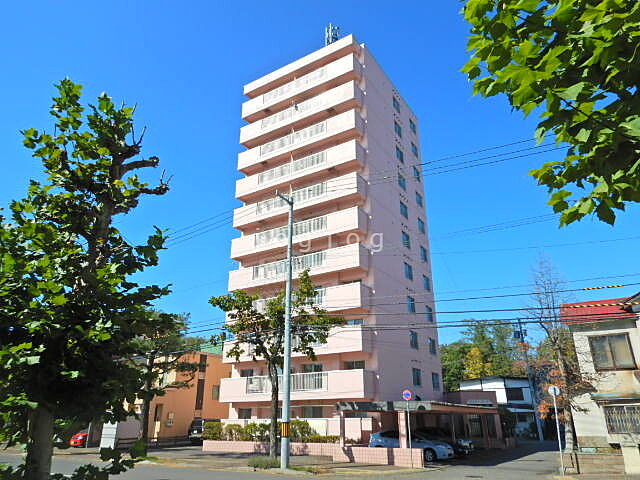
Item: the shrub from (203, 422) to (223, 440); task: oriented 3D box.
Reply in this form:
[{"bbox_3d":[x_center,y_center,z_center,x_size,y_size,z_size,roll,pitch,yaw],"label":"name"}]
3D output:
[{"bbox_3d":[-7.387,13.191,30.476,1.200,1.150,1.000,-13,-25,30],"label":"shrub"}]

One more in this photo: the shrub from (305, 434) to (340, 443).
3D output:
[{"bbox_3d":[0.189,11.710,25.990,2.180,0.530,0.800,-9,-23,23],"label":"shrub"}]

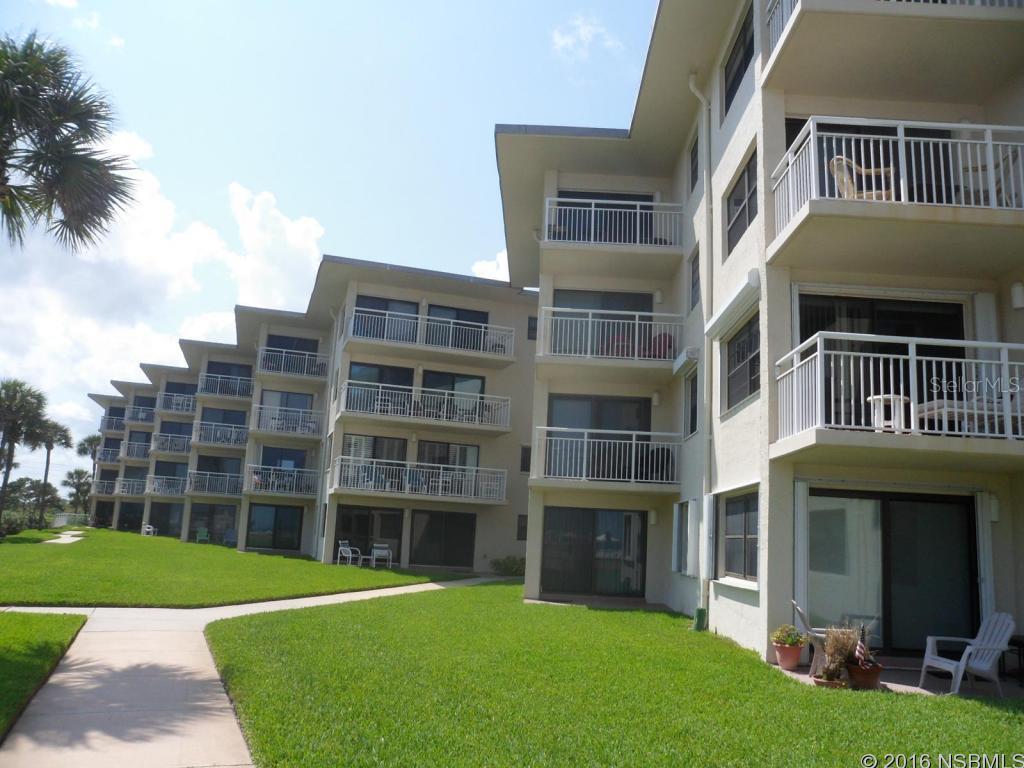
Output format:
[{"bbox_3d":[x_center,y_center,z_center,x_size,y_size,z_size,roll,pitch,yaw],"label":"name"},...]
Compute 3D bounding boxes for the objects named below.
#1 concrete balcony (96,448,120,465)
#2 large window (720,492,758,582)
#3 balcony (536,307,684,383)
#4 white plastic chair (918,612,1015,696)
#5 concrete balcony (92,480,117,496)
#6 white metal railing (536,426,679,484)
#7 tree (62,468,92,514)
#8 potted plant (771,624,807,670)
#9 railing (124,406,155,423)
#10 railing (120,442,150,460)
[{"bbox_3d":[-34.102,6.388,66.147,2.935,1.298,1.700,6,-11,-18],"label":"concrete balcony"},{"bbox_3d":[3.357,2.228,11.211,0.120,1.220,2.050,3,-12,2],"label":"large window"},{"bbox_3d":[2.171,-0.830,17.687,3.150,1.270,1.800,3,-12,2],"label":"balcony"},{"bbox_3d":[4.736,2.784,8.055,0.760,0.860,0.700,5,-12,-7],"label":"white plastic chair"},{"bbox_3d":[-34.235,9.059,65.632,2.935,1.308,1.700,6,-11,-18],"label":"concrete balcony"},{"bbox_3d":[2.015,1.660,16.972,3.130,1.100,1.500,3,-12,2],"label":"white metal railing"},{"bbox_3d":[-44.023,11.249,77.703,3.113,5.302,3.113,3,-11,0],"label":"tree"},{"bbox_3d":[3.328,3.166,9.337,0.433,0.525,0.433,2,-11,2],"label":"potted plant"},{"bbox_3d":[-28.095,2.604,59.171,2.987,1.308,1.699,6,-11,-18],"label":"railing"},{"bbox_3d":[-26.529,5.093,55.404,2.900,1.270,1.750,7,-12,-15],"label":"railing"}]

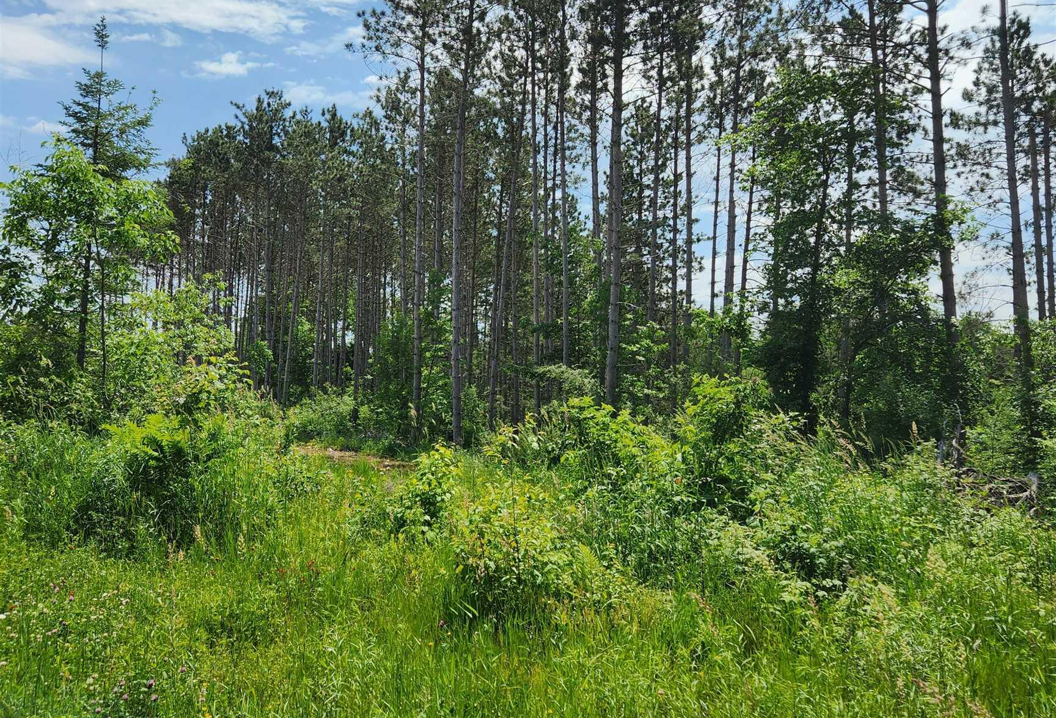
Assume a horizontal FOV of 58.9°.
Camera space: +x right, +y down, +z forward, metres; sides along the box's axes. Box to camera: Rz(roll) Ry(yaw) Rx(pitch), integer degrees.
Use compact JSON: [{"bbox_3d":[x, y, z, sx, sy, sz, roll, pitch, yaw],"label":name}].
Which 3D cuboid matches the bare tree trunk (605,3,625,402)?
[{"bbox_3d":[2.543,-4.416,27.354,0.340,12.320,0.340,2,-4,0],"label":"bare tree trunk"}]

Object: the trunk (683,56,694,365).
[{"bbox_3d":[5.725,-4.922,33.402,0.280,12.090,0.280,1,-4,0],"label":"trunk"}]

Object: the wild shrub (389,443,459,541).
[{"bbox_3d":[-1.125,1.480,10.124,0.780,1.110,0.750,0,-4,0],"label":"wild shrub"}]

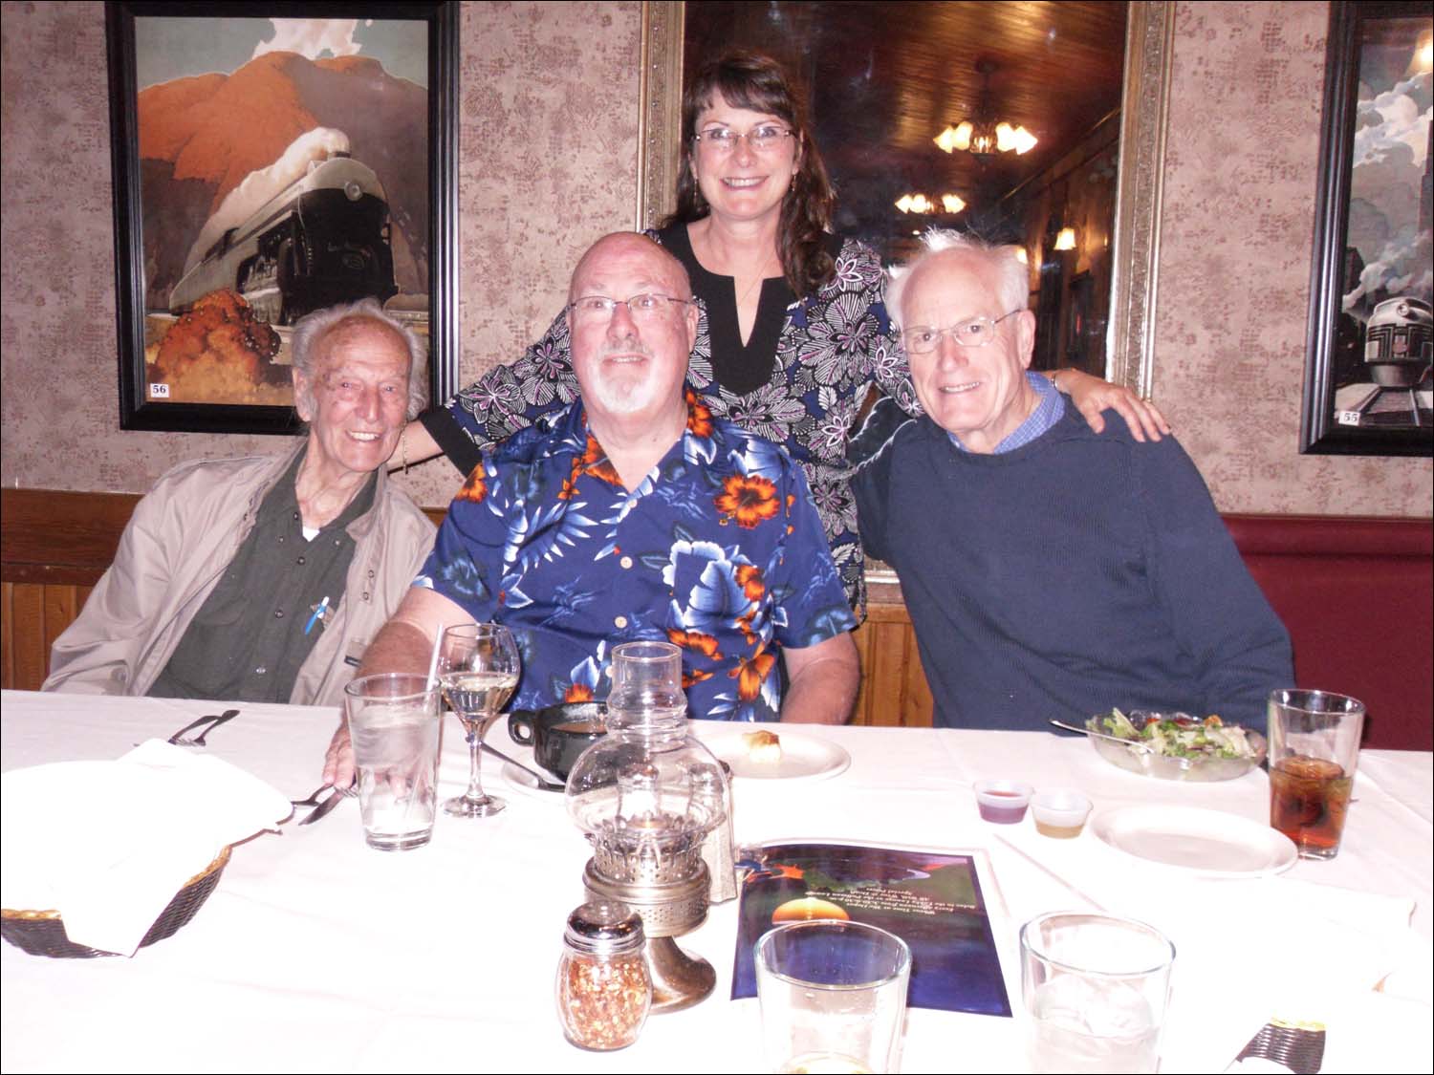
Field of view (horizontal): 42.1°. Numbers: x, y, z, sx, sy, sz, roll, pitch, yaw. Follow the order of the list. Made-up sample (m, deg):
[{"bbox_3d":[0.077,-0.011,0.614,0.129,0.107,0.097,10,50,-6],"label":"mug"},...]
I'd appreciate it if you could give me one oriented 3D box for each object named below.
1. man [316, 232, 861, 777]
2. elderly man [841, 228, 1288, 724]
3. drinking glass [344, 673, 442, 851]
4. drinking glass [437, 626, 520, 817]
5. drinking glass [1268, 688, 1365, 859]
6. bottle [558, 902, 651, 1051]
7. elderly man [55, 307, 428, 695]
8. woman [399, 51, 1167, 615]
[{"bbox_3d":[-0.120,0.267,2.381,0.660,1.300,0.760,1,11,-3],"label":"man"},{"bbox_3d":[0.440,0.278,2.403,0.600,1.300,0.740,4,11,13],"label":"elderly man"},{"bbox_3d":[-0.298,0.211,1.736,0.088,0.149,0.088,2,11,0],"label":"drinking glass"},{"bbox_3d":[-0.238,0.178,1.835,0.081,0.180,0.081,2,11,0],"label":"drinking glass"},{"bbox_3d":[0.567,0.228,1.775,0.088,0.149,0.088,2,11,0],"label":"drinking glass"},{"bbox_3d":[-0.082,0.314,1.348,0.070,0.103,0.070,2,11,0],"label":"bottle"},{"bbox_3d":[-0.671,0.274,2.555,0.580,1.190,0.720,0,11,-8],"label":"elderly man"},{"bbox_3d":[0.054,0.083,2.703,1.060,1.550,0.400,2,11,4],"label":"woman"}]

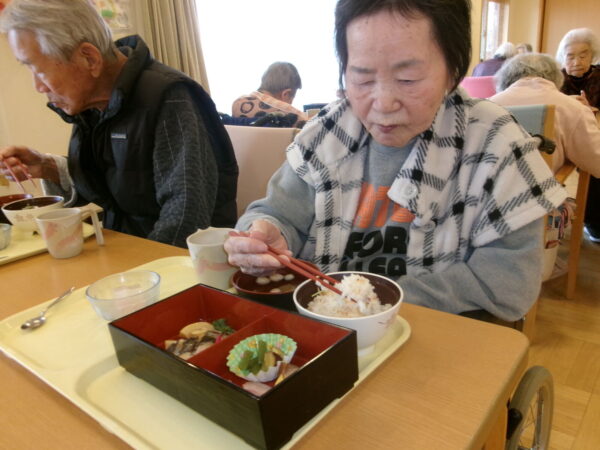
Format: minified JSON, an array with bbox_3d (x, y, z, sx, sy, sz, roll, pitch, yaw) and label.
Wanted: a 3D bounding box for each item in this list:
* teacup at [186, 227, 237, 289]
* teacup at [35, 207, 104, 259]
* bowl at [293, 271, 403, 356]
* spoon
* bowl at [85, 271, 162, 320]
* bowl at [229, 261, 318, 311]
[{"bbox_3d":[-0.123,0.054,0.767,0.112,0.083,0.079,-17,20,-35],"label":"teacup"},{"bbox_3d":[-0.479,0.017,1.025,0.121,0.089,0.083,-10,16,-15],"label":"teacup"},{"bbox_3d":[0.058,0.107,0.557,0.124,0.064,0.124,-5,16,1],"label":"bowl"},{"bbox_3d":[-0.381,0.122,0.740,0.027,0.015,0.124,-2,19,11],"label":"spoon"},{"bbox_3d":[-0.251,0.106,0.704,0.103,0.042,0.103,-5,16,1],"label":"bowl"},{"bbox_3d":[-0.028,0.094,0.638,0.118,0.059,0.118,-5,16,1],"label":"bowl"}]

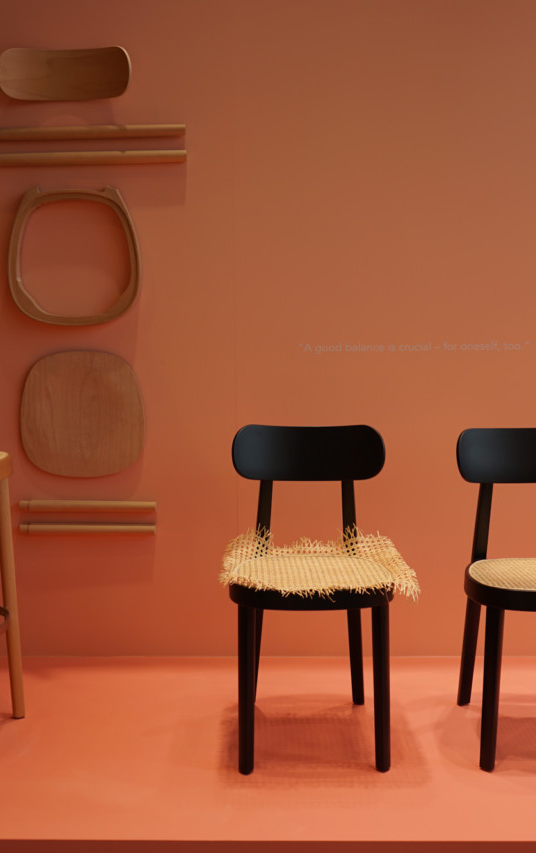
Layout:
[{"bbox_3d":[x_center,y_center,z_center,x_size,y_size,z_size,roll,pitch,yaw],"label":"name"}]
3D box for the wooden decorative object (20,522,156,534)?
[{"bbox_3d":[-0.600,0.339,3.326,0.457,0.035,0.036,0,6,2],"label":"wooden decorative object"}]

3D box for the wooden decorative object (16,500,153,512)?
[{"bbox_3d":[-0.600,0.265,3.319,0.459,0.035,0.036,0,6,2],"label":"wooden decorative object"}]

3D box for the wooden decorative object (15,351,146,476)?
[{"bbox_3d":[-0.615,-0.043,3.292,0.415,0.418,0.025,0,6,2],"label":"wooden decorative object"}]

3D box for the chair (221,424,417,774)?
[{"bbox_3d":[0.126,0.439,2.707,0.475,0.831,0.503,-1,6,-2],"label":"chair"}]

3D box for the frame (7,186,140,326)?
[{"bbox_3d":[-0.627,-0.549,3.218,0.432,0.447,0.050,0,6,2],"label":"frame"}]

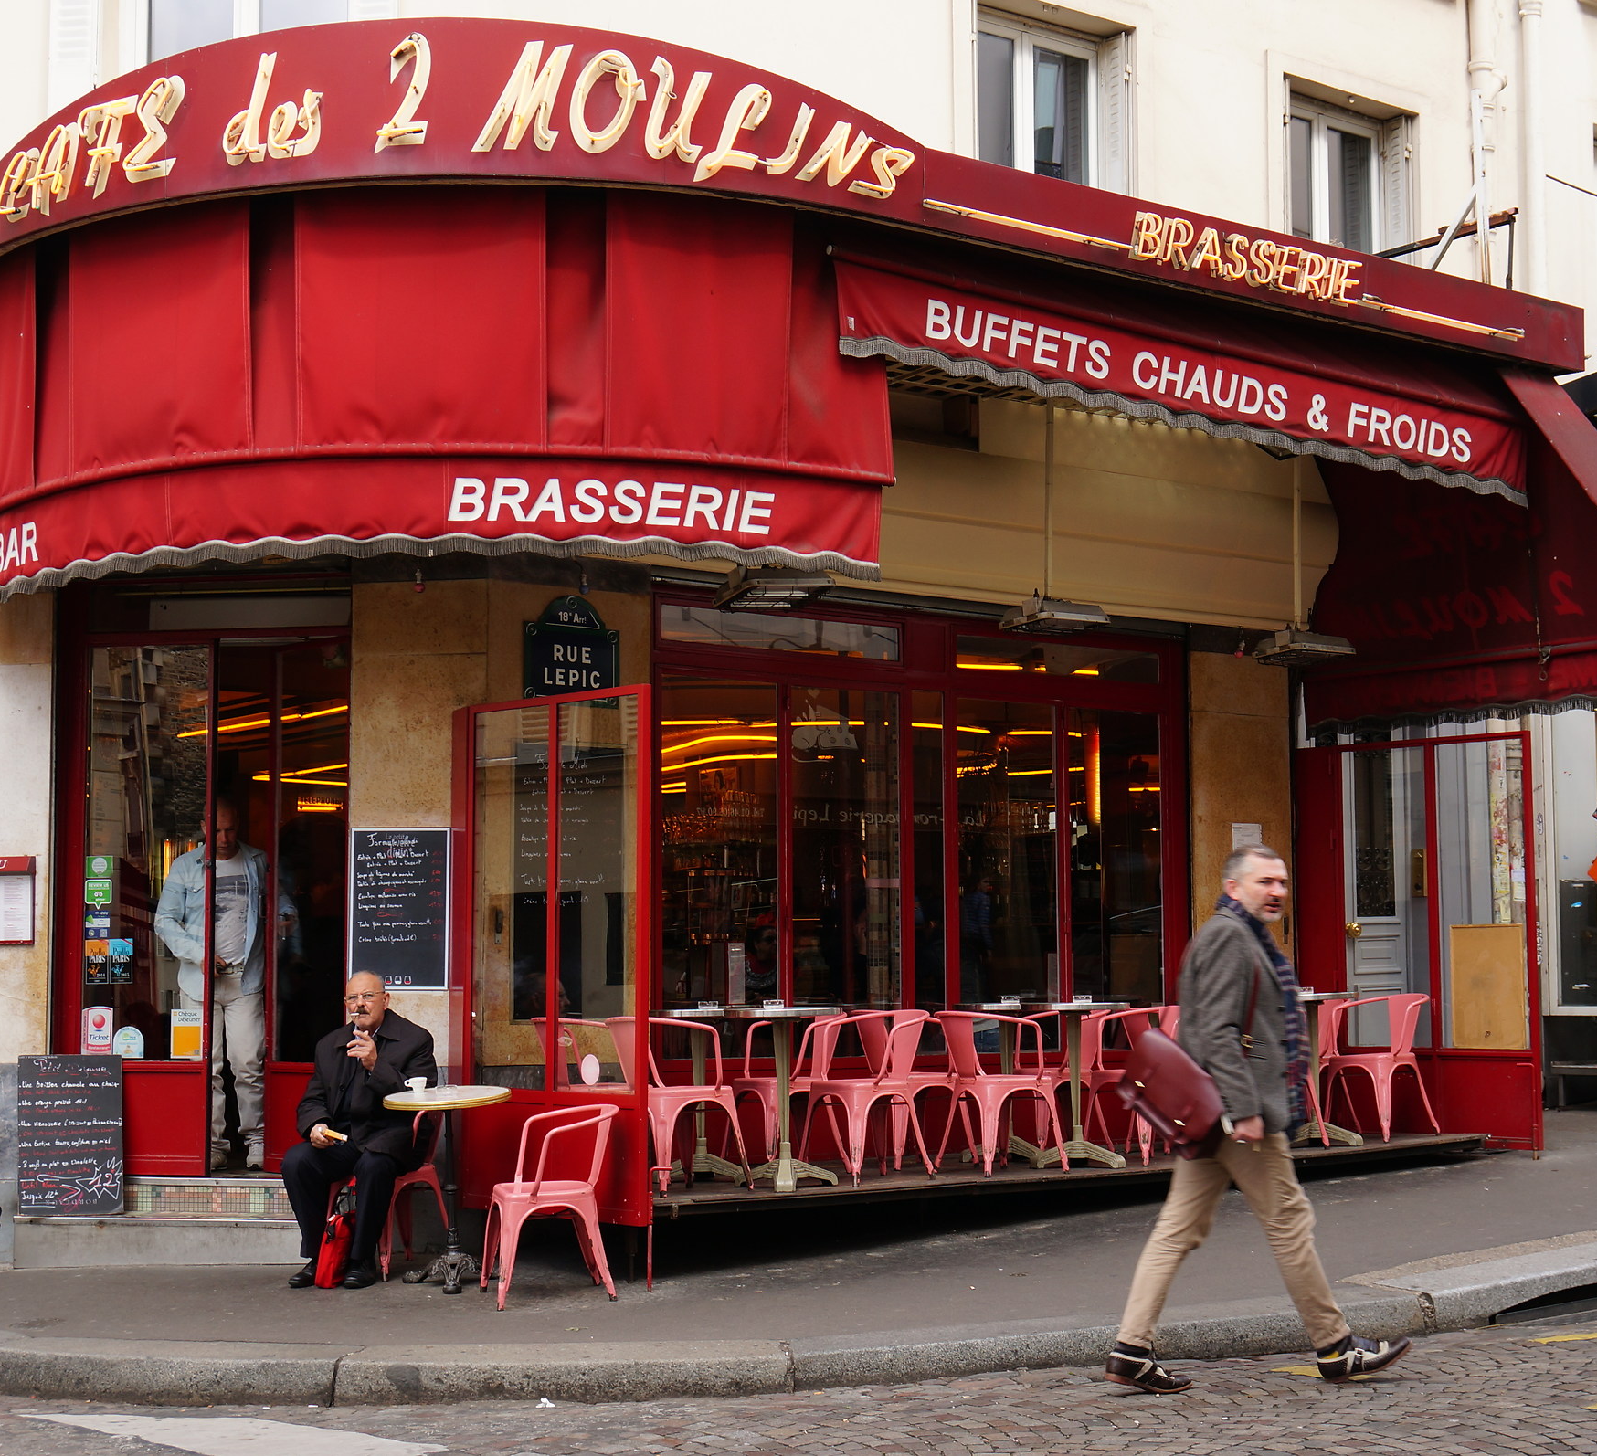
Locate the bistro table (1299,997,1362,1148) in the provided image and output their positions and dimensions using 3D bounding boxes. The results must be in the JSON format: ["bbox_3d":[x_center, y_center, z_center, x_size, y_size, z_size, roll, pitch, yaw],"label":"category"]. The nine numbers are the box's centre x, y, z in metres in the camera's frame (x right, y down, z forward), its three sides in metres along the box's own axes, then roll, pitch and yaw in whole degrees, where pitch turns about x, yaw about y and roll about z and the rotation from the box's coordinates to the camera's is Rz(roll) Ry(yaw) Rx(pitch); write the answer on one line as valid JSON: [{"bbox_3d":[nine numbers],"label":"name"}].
[{"bbox_3d":[2.594,1.713,13.780,0.500,0.750,0.500,4,-7,-42],"label":"bistro table"}]

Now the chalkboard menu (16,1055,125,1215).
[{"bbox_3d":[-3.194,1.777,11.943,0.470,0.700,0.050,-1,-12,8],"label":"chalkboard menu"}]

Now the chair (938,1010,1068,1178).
[{"bbox_3d":[0.903,1.689,12.683,0.510,0.725,0.530,3,-6,-37],"label":"chair"}]

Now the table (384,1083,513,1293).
[{"bbox_3d":[-1.380,1.848,10.913,0.510,0.740,0.510,-1,-5,6],"label":"table"}]

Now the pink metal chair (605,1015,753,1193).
[{"bbox_3d":[-0.512,1.554,11.386,0.490,0.720,0.480,4,-7,-38],"label":"pink metal chair"}]

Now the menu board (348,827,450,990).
[{"bbox_3d":[-1.731,0.793,11.935,0.443,0.712,0.030,-1,-5,6],"label":"menu board"}]

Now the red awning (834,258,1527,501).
[{"bbox_3d":[1.702,-1.374,11.318,4.104,0.465,0.250,4,-7,-38],"label":"red awning"}]

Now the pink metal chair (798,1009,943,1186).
[{"bbox_3d":[0.268,1.596,11.881,0.490,0.720,0.480,4,-7,-38],"label":"pink metal chair"}]

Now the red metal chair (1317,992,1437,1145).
[{"bbox_3d":[3.071,1.788,14.417,0.510,0.725,0.530,3,-6,-37],"label":"red metal chair"}]

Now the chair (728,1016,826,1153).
[{"bbox_3d":[-0.077,1.633,12.279,0.490,0.720,0.480,4,-7,-38],"label":"chair"}]

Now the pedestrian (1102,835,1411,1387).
[{"bbox_3d":[1.522,1.283,9.073,0.980,1.790,0.560,0,-5,0],"label":"pedestrian"}]

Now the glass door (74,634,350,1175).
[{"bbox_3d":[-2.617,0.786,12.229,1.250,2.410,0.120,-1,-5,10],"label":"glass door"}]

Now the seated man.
[{"bbox_3d":[-1.822,1.660,11.400,0.560,1.280,0.750,-3,-6,27],"label":"seated man"}]

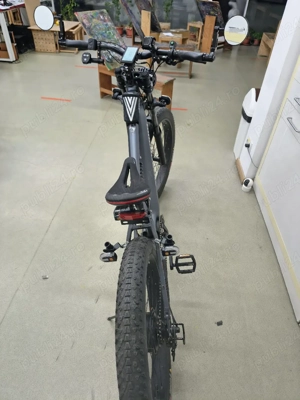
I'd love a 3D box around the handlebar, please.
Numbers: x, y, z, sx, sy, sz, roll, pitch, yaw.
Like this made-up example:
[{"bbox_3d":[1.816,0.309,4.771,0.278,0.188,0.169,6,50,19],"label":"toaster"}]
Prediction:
[{"bbox_3d":[-0.076,-0.673,1.247,0.735,0.080,0.125,14,42,16],"label":"handlebar"}]

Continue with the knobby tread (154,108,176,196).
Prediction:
[{"bbox_3d":[0.028,-0.280,1.897,0.103,0.737,0.737,13,42,16],"label":"knobby tread"}]

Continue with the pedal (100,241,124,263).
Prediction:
[{"bbox_3d":[-0.141,0.194,1.045,0.090,0.075,0.055,1,41,-2],"label":"pedal"}]

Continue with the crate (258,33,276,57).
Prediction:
[{"bbox_3d":[2.352,-2.856,5.234,0.420,0.410,0.520,3,41,0],"label":"crate"}]

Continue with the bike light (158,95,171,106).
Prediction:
[{"bbox_3d":[0.077,-0.520,1.450,0.060,0.045,0.045,16,43,14],"label":"bike light"}]

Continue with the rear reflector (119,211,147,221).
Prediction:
[{"bbox_3d":[-0.061,0.055,0.965,0.093,0.031,0.025,-3,41,1],"label":"rear reflector"}]

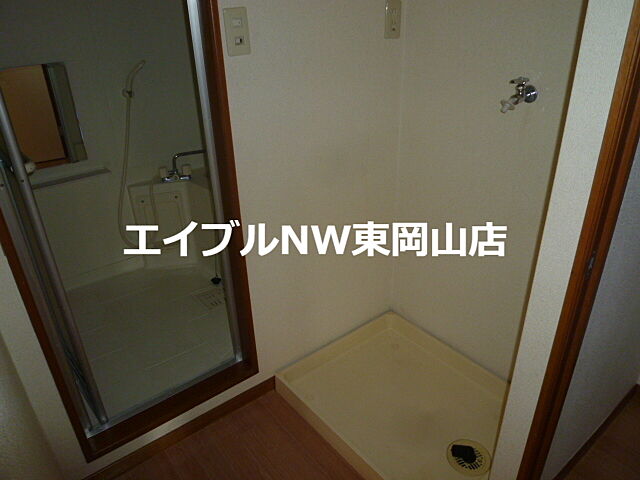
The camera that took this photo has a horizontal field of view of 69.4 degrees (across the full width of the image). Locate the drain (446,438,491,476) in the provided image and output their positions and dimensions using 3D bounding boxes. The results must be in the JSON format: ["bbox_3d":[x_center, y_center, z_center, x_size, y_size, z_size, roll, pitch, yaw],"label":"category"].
[{"bbox_3d":[0.488,0.703,1.511,0.135,0.035,0.135,-2,25,1],"label":"drain"}]

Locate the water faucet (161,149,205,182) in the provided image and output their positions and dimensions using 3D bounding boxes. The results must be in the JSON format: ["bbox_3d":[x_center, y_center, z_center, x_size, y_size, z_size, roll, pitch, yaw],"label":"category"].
[{"bbox_3d":[-0.723,-0.397,2.483,0.270,0.145,0.100,-14,28,-23],"label":"water faucet"}]

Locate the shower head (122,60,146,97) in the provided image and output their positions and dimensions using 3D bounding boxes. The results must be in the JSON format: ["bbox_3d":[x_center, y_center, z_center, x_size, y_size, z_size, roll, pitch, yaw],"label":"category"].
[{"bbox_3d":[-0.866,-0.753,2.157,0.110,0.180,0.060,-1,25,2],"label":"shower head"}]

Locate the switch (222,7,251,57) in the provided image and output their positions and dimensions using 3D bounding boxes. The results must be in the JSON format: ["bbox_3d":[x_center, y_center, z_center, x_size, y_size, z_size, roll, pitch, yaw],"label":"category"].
[{"bbox_3d":[-0.224,-0.572,1.270,0.070,0.119,0.012,-20,31,-34],"label":"switch"}]

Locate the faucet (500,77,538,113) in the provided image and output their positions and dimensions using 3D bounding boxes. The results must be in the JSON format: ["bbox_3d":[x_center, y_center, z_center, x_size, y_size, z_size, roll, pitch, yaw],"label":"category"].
[{"bbox_3d":[0.574,-0.422,1.337,0.118,0.090,0.058,-20,31,-34],"label":"faucet"}]

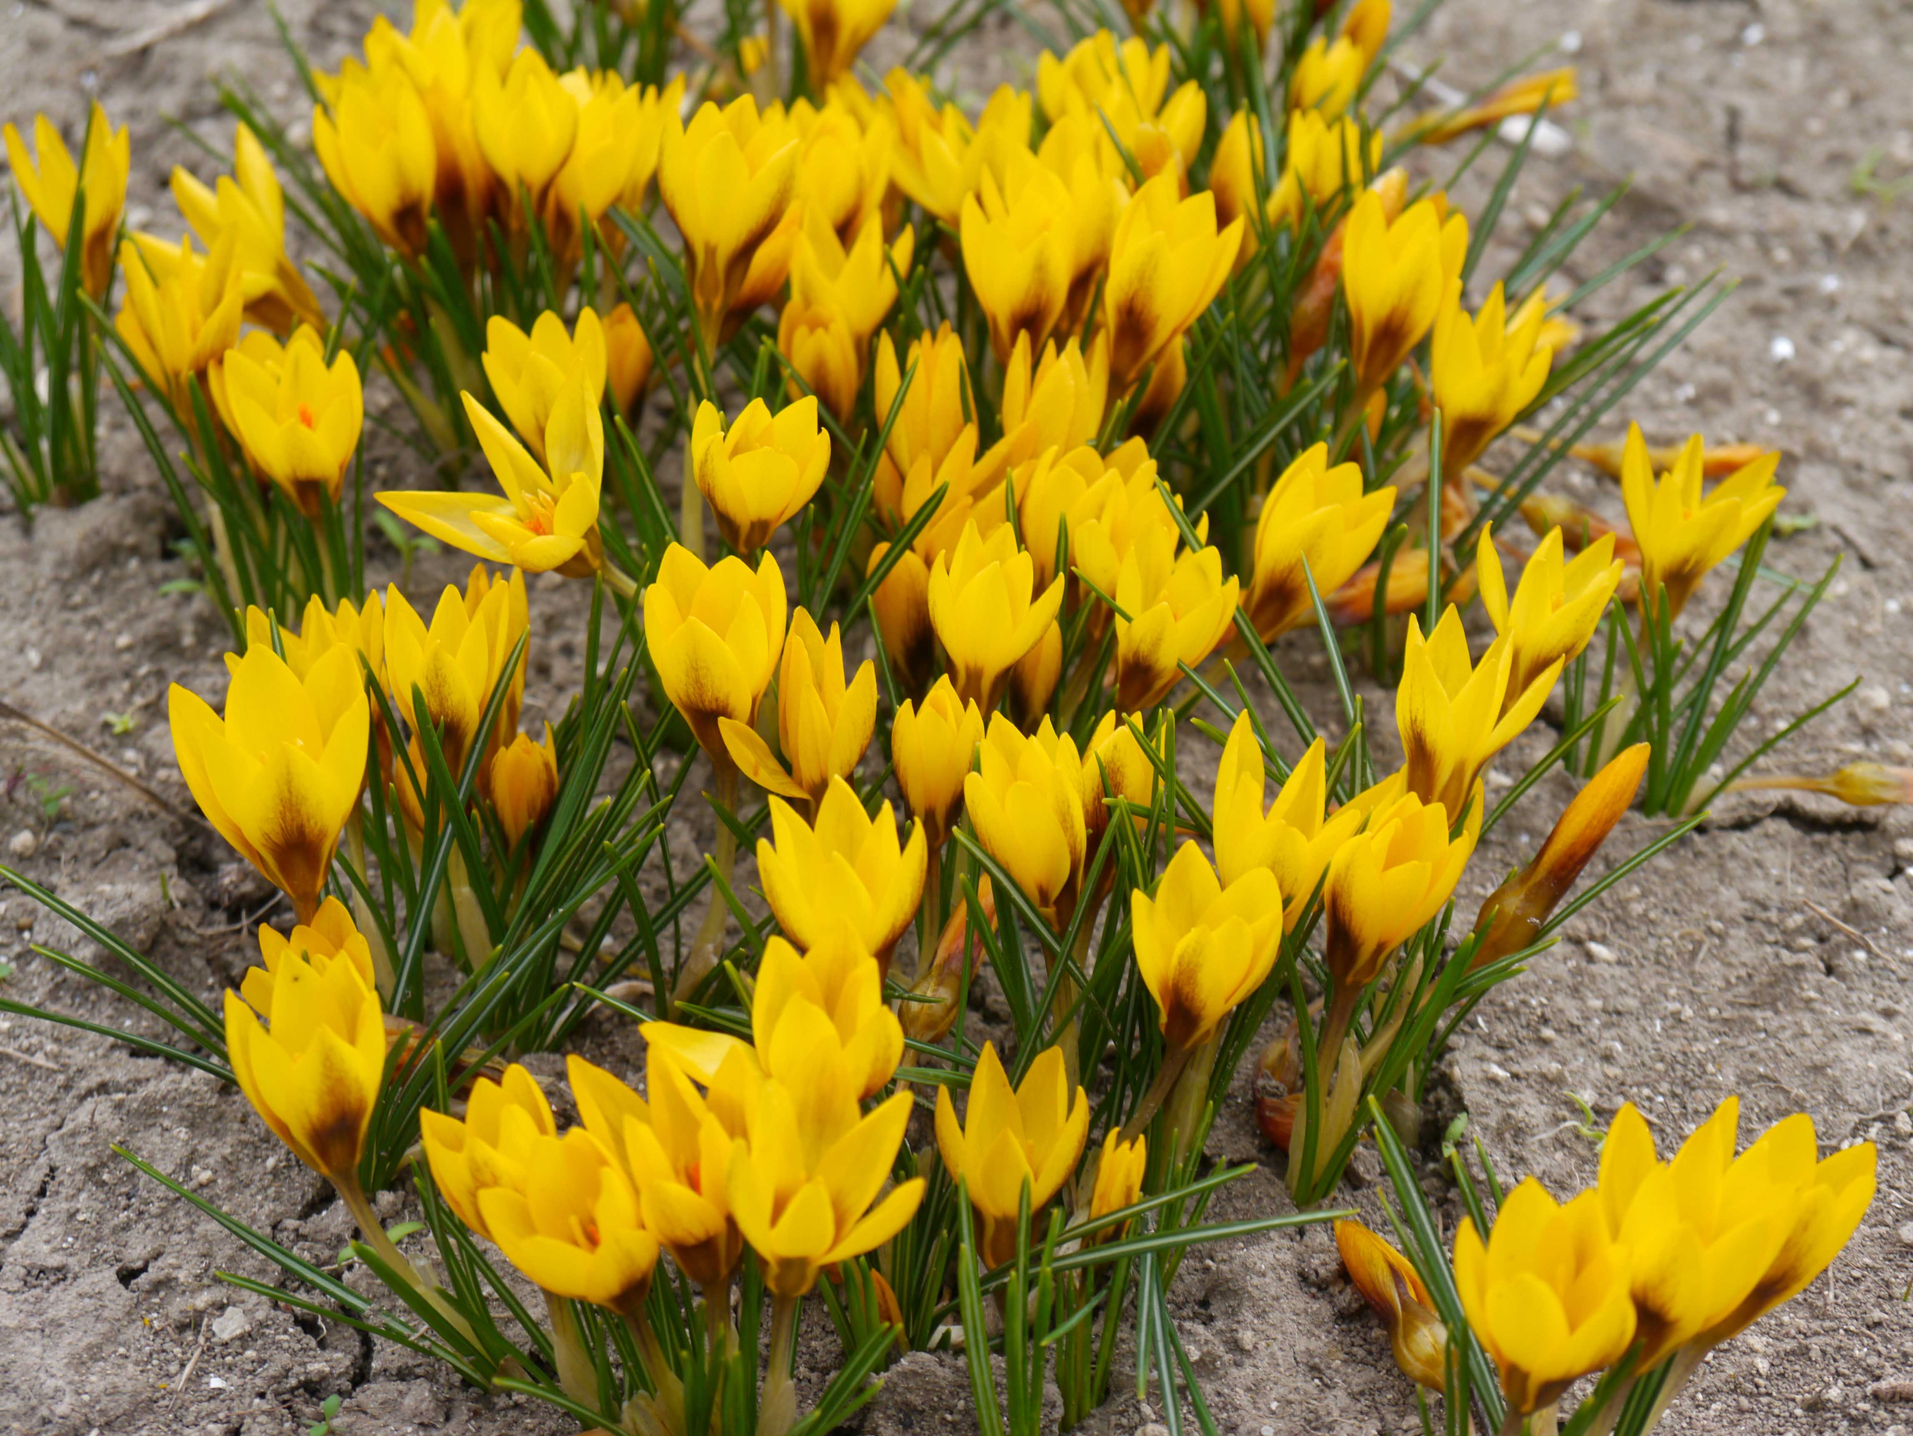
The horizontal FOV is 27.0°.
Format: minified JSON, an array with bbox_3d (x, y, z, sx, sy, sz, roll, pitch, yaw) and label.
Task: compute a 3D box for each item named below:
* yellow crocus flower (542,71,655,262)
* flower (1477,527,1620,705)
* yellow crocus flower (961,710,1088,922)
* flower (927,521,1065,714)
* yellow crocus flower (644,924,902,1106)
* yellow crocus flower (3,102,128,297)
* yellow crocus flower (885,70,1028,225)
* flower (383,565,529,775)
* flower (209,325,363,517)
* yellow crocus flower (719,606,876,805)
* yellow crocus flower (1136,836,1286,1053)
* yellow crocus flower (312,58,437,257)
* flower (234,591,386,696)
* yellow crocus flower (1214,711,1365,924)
[{"bbox_3d":[-0.097,-0.145,1.070,0.031,0.046,0.031,8,38,0],"label":"yellow crocus flower"},{"bbox_3d":[0.106,-0.016,0.740,0.024,0.037,0.022,15,35,-10],"label":"flower"},{"bbox_3d":[0.015,0.024,0.845,0.025,0.048,0.025,-5,38,4],"label":"yellow crocus flower"},{"bbox_3d":[0.008,-0.017,0.772,0.026,0.037,0.025,2,35,-2],"label":"flower"},{"bbox_3d":[-0.029,0.057,0.672,0.036,0.034,0.030,-2,32,1],"label":"yellow crocus flower"},{"bbox_3d":[-0.228,-0.130,1.018,0.032,0.051,0.032,0,38,0],"label":"yellow crocus flower"},{"bbox_3d":[0.000,-0.144,1.036,0.038,0.039,0.038,0,38,0],"label":"yellow crocus flower"},{"bbox_3d":[-0.096,-0.007,0.760,0.028,0.040,0.026,-2,35,1],"label":"flower"},{"bbox_3d":[-0.138,-0.058,0.818,0.030,0.042,0.028,-7,45,5],"label":"flower"},{"bbox_3d":[-0.028,0.000,0.710,0.028,0.038,0.021,2,36,-1],"label":"yellow crocus flower"},{"bbox_3d":[0.045,0.042,0.705,0.025,0.037,0.023,8,35,-6],"label":"yellow crocus flower"},{"bbox_3d":[-0.140,-0.133,0.955,0.028,0.046,0.028,-9,32,5],"label":"yellow crocus flower"},{"bbox_3d":[-0.145,-0.003,0.905,0.034,0.041,0.034,0,38,0],"label":"flower"},{"bbox_3d":[0.070,0.026,0.843,0.032,0.048,0.032,2,38,-2],"label":"yellow crocus flower"}]

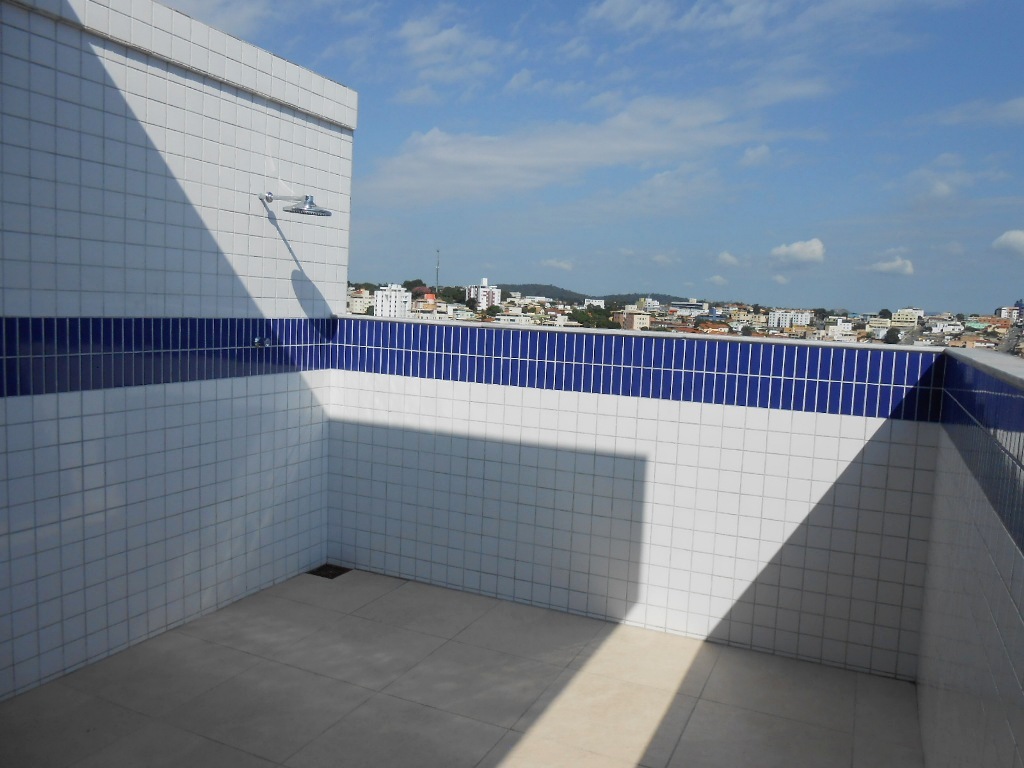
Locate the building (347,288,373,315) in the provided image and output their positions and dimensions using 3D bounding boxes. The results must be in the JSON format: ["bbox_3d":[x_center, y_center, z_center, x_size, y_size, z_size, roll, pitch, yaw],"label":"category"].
[{"bbox_3d":[-107.499,-57.600,540.845,19.000,19.000,15.000,1,5,-21],"label":"building"}]

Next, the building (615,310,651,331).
[{"bbox_3d":[77.352,-40.320,500.667,14.000,15.000,19.000,0,6,-29],"label":"building"}]

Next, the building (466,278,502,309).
[{"bbox_3d":[-20.896,-66.746,571.023,20.000,23.000,18.000,-1,6,-32],"label":"building"}]

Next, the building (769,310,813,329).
[{"bbox_3d":[267.582,-62.261,740.756,41.000,17.000,13.000,4,5,19],"label":"building"}]

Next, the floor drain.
[{"bbox_3d":[-1.095,1.132,4.628,0.200,0.012,0.200,5,6,24],"label":"floor drain"}]

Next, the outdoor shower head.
[{"bbox_3d":[-1.113,-0.903,3.901,0.433,0.147,0.238,5,6,24],"label":"outdoor shower head"}]

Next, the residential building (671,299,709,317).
[{"bbox_3d":[195.745,-85.041,850.845,41.000,19.000,18.000,3,5,8],"label":"residential building"}]

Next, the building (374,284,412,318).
[{"bbox_3d":[-69.827,-47.272,450.978,22.000,22.000,16.000,2,5,-9],"label":"building"}]

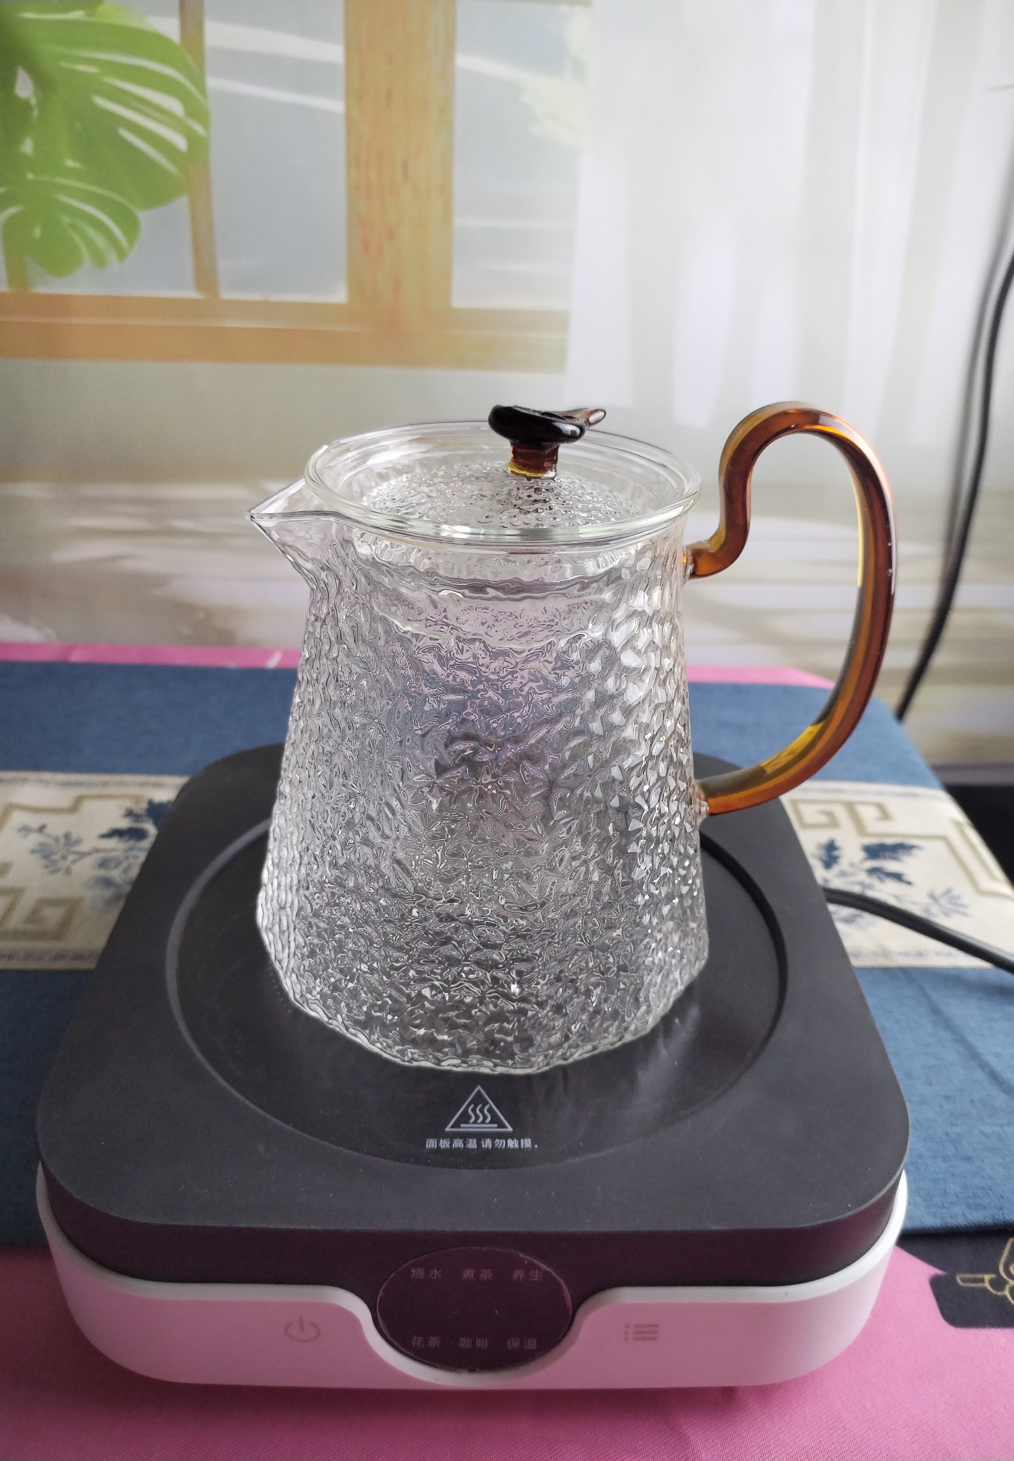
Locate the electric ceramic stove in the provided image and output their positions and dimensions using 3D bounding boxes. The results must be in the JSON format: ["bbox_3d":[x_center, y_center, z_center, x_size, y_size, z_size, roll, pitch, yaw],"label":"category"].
[{"bbox_3d":[-0.008,0.078,0.320,0.204,0.057,0.200,1,29,-1],"label":"electric ceramic stove"}]

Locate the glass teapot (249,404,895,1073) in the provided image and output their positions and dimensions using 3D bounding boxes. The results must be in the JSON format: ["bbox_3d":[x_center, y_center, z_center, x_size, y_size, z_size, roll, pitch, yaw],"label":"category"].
[{"bbox_3d":[0.017,-0.011,0.278,0.166,0.141,0.127,-5,30,-12],"label":"glass teapot"}]

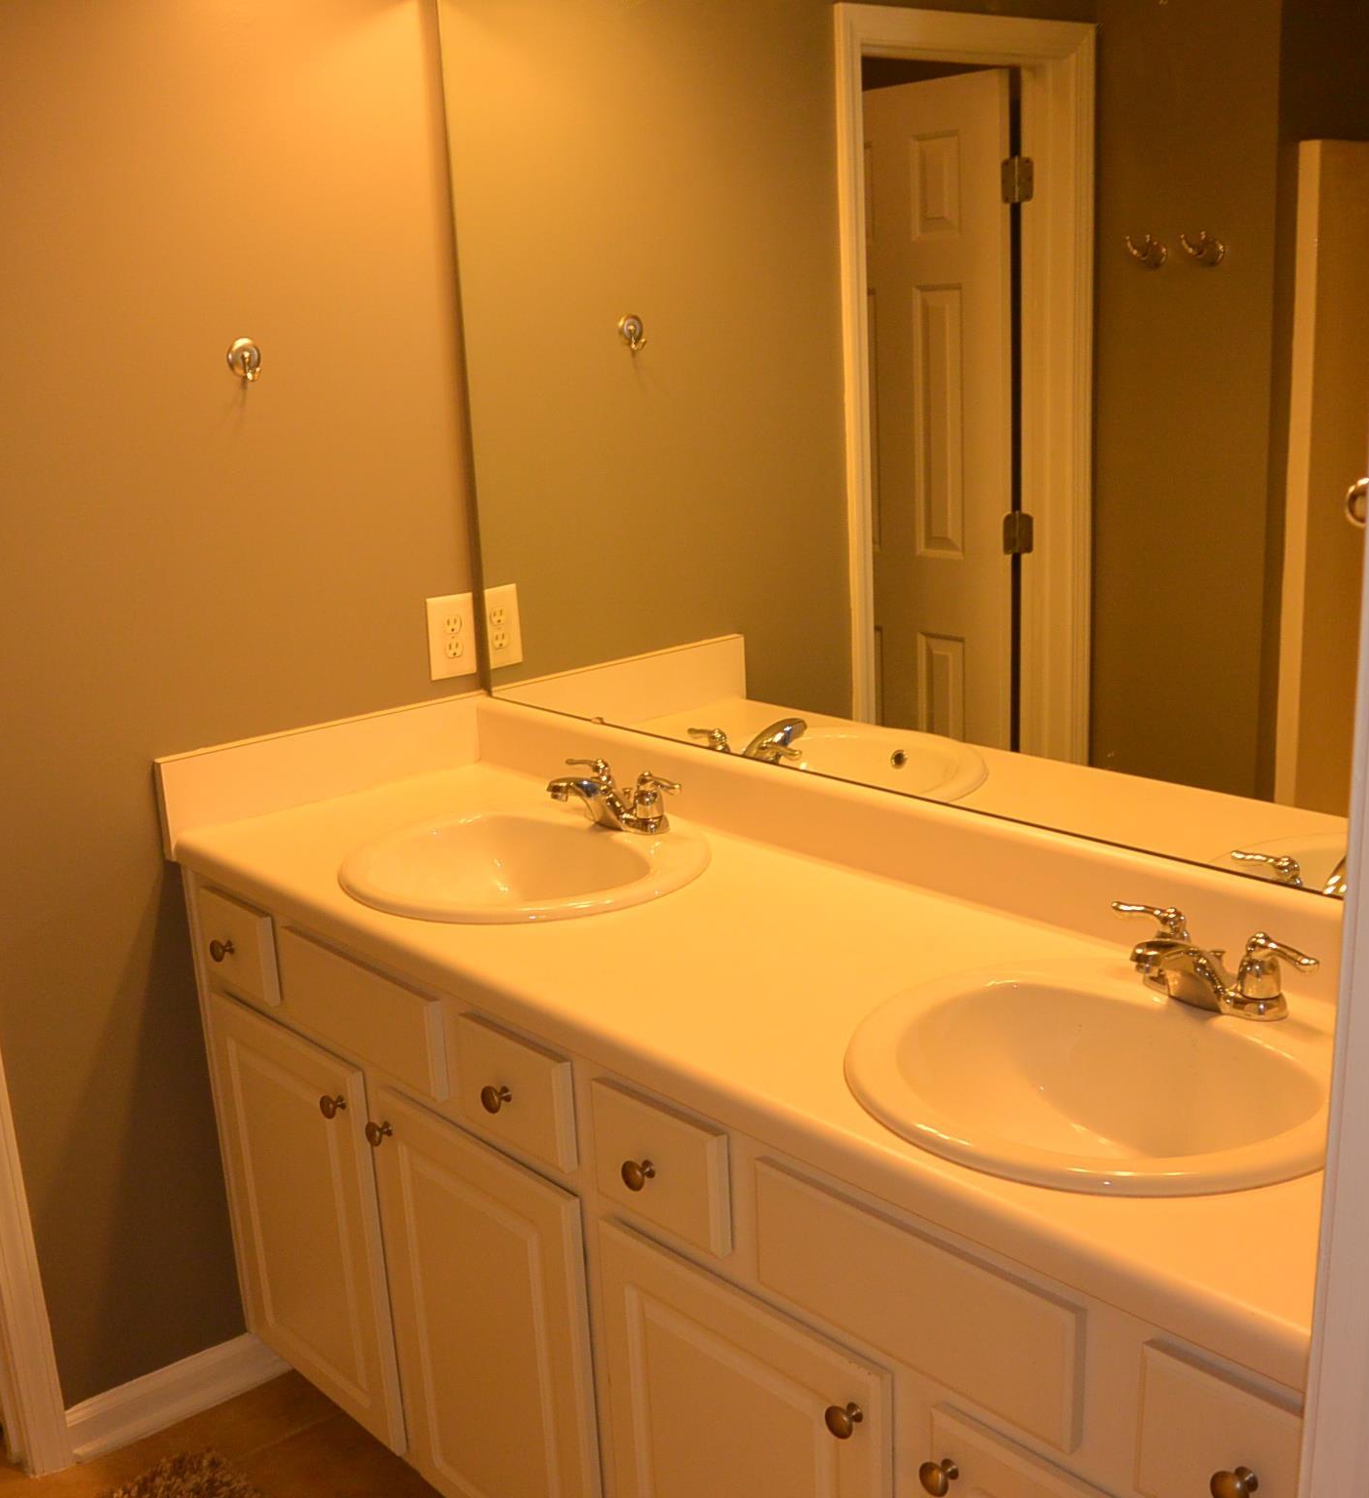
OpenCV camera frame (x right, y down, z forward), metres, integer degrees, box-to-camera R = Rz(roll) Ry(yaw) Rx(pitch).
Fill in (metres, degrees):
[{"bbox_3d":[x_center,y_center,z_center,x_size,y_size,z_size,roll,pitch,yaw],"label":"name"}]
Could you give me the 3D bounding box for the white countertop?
[{"bbox_3d":[0.080,0.228,1.824,0.530,0.042,1.800,-15,18,-39],"label":"white countertop"}]

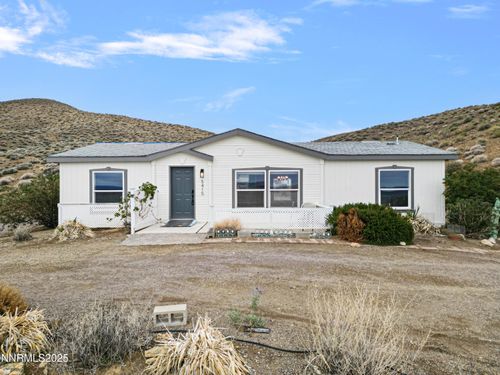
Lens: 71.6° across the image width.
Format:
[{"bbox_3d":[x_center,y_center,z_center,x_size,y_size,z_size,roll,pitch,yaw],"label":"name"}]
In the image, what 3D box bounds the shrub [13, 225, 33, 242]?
[{"bbox_3d":[-6.830,1.340,10.400,0.600,0.520,0.580,0,0,0],"label":"shrub"}]

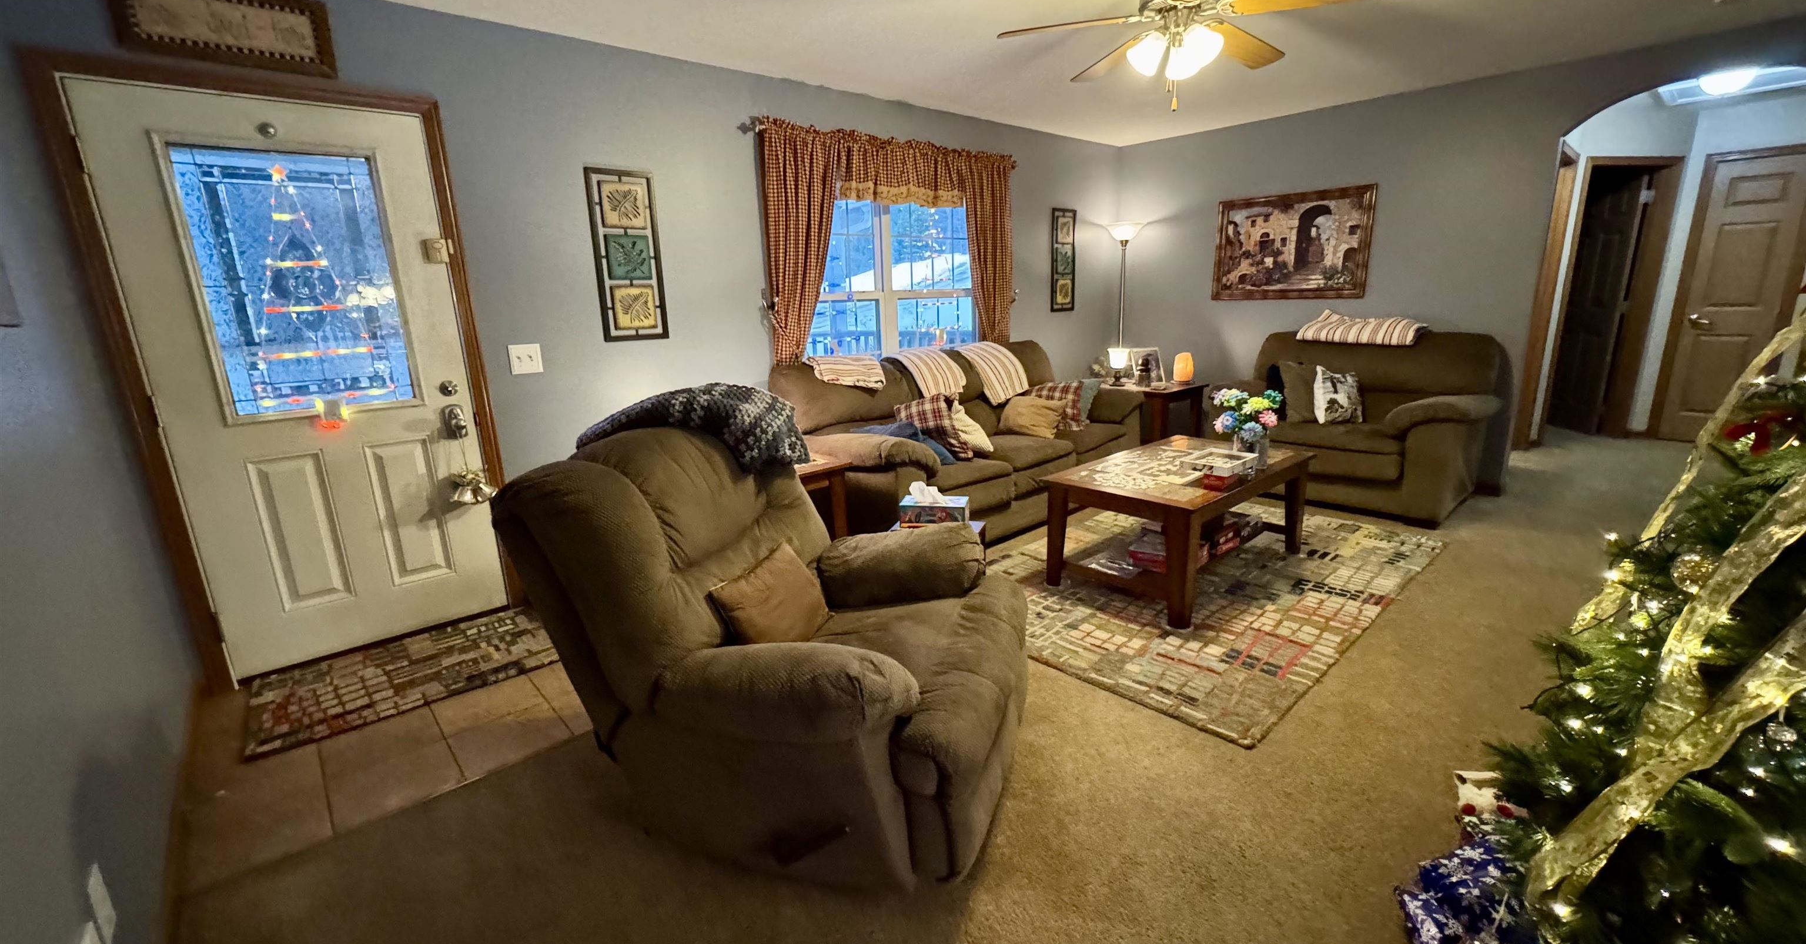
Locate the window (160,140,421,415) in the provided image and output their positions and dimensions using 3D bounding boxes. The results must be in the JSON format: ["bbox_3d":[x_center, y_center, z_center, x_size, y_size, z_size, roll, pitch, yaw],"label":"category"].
[{"bbox_3d":[-2.161,-0.678,2.644,0.538,0.899,0.040,-14,18,-40],"label":"window"}]

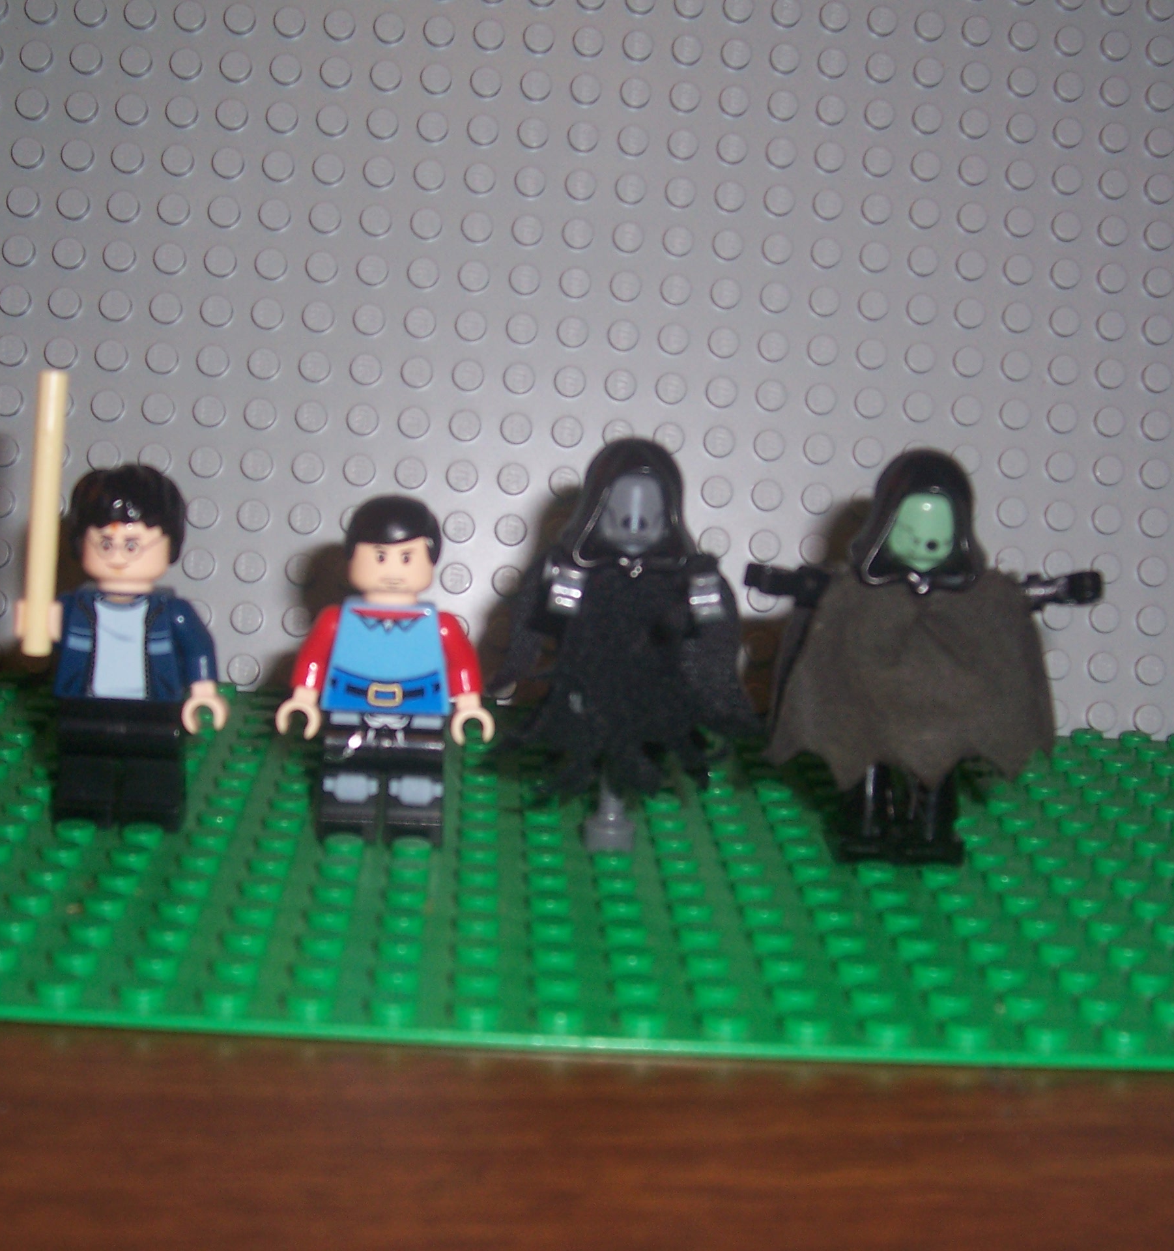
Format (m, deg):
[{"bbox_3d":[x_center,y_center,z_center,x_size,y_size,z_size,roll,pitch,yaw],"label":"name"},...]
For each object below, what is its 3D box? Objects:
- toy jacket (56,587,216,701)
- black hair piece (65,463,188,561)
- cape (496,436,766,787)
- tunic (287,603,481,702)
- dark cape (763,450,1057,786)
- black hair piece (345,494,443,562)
[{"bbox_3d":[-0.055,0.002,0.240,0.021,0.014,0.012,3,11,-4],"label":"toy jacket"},{"bbox_3d":[-0.055,-0.013,0.240,0.014,0.012,0.014,3,11,-4],"label":"black hair piece"},{"bbox_3d":[0.006,-0.001,0.244,0.032,0.042,0.020,3,11,-4],"label":"cape"},{"bbox_3d":[-0.024,0.003,0.243,0.023,0.014,0.010,3,11,-4],"label":"tunic"},{"bbox_3d":[0.041,-0.001,0.245,0.035,0.042,0.021,3,11,-4],"label":"dark cape"},{"bbox_3d":[-0.023,-0.011,0.242,0.012,0.009,0.012,3,11,-4],"label":"black hair piece"}]

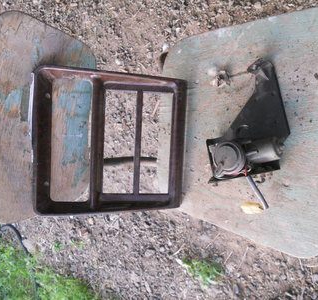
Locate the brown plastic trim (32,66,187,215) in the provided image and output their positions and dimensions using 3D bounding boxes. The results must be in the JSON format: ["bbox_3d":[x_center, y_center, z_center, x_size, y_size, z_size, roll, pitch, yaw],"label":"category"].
[{"bbox_3d":[-0.085,-0.013,0.653,0.050,0.262,0.235,-165,77,-69],"label":"brown plastic trim"}]

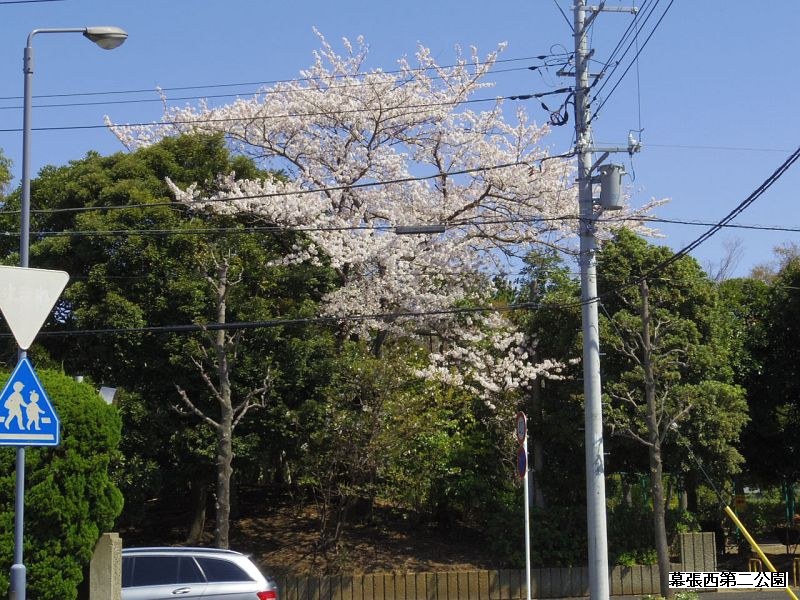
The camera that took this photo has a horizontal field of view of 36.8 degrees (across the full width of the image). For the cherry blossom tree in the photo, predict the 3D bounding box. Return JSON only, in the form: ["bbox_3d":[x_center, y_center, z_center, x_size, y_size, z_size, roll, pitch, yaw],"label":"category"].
[{"bbox_3d":[-0.400,-1.050,29.000,13.000,10.800,11.300,-1,-9,0],"label":"cherry blossom tree"}]

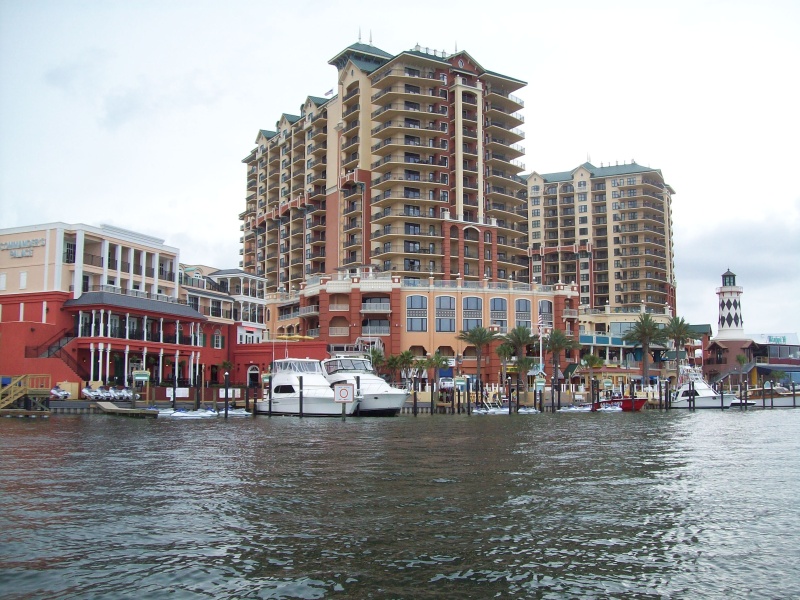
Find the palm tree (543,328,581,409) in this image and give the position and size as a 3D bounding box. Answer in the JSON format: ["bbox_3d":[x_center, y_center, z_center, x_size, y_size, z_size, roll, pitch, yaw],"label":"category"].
[{"bbox_3d":[20.336,7.821,104.764,4.700,8.350,4.700,0,-6,0],"label":"palm tree"}]

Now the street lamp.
[{"bbox_3d":[-14.669,7.998,70.548,0.320,3.940,0.320,0,-6,0],"label":"street lamp"}]

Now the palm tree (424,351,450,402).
[{"bbox_3d":[4.489,9.088,99.599,3.000,6.080,3.000,0,-6,0],"label":"palm tree"}]

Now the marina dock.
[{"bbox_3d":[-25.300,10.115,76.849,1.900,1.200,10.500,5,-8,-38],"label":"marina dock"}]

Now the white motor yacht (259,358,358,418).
[{"bbox_3d":[-9.736,9.377,89.511,12.800,5.830,4.300,-4,-7,33],"label":"white motor yacht"}]

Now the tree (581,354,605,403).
[{"bbox_3d":[24.202,9.421,104.606,2.900,5.640,2.900,0,-6,0],"label":"tree"}]

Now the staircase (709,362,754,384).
[{"bbox_3d":[45.777,10.391,114.546,6.000,3.570,2.000,2,-6,-15],"label":"staircase"}]

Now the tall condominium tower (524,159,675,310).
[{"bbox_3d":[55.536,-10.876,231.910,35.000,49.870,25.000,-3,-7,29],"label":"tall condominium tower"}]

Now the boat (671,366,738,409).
[{"bbox_3d":[39.906,11.543,109.397,3.800,5.500,10.200,5,-8,-37],"label":"boat"}]

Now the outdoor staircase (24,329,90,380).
[{"bbox_3d":[-35.209,5.687,85.405,6.200,5.400,2.600,1,-7,-8],"label":"outdoor staircase"}]

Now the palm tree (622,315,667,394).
[{"bbox_3d":[31.541,6.751,106.891,5.700,10.200,5.700,0,-6,0],"label":"palm tree"}]

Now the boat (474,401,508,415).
[{"bbox_3d":[9.381,11.021,85.301,2.300,1.400,3.800,2,-7,-17],"label":"boat"}]

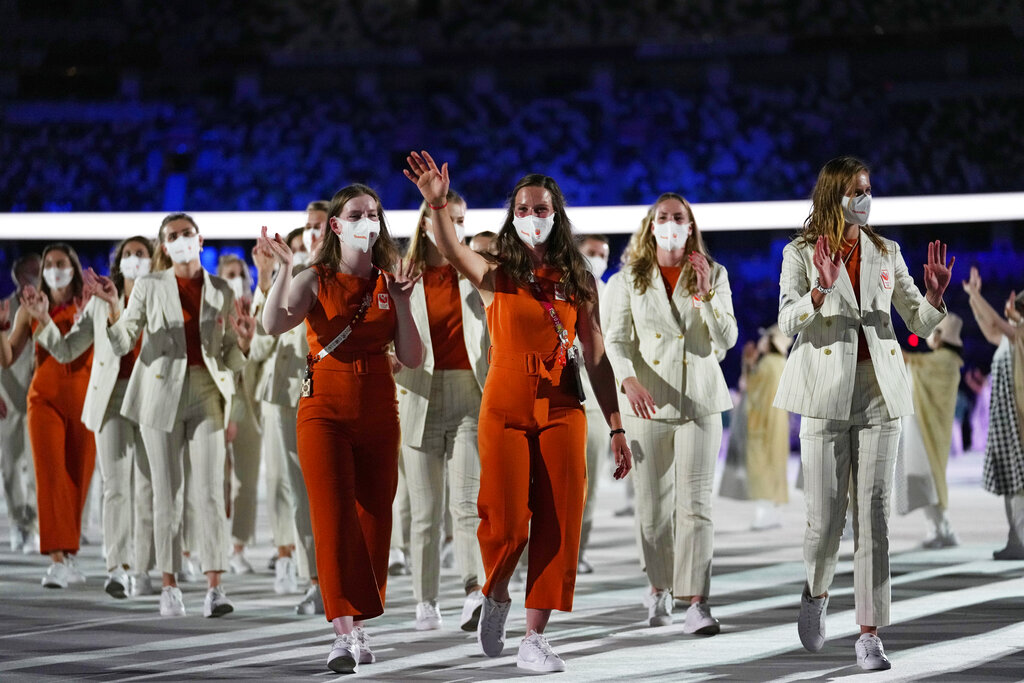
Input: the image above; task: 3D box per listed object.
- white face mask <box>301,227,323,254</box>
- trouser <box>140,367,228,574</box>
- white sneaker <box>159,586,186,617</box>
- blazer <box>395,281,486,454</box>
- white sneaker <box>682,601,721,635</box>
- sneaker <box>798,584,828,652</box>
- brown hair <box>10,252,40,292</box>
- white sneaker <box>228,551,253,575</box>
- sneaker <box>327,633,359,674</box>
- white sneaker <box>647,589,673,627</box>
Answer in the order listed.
[{"bbox_3d":[-0.878,-0.449,15.680,0.130,0.125,0.080,-1,-1,30],"label":"white face mask"},{"bbox_3d":[-1.444,0.571,15.600,0.400,0.930,0.420,0,-1,-8],"label":"trouser"},{"bbox_3d":[-1.495,1.151,15.600,0.105,0.117,0.280,0,-1,-2],"label":"white sneaker"},{"bbox_3d":[-0.291,0.075,14.750,0.500,0.730,0.360,0,-1,-9],"label":"blazer"},{"bbox_3d":[0.770,1.119,14.330,0.100,0.115,0.270,0,-11,-19],"label":"white sneaker"},{"bbox_3d":[1.104,1.016,12.950,0.103,0.280,0.118,-1,-45,8],"label":"sneaker"},{"bbox_3d":[-2.945,-0.419,21.400,0.190,0.250,0.220,0,-1,-11],"label":"brown hair"},{"bbox_3d":[-1.476,1.209,19.250,0.105,0.115,0.280,0,-1,-20],"label":"white sneaker"},{"bbox_3d":[-0.576,1.063,12.150,0.105,0.117,0.280,-1,-18,5],"label":"sneaker"},{"bbox_3d":[0.619,1.112,14.750,0.110,0.135,0.270,0,9,3],"label":"white sneaker"}]

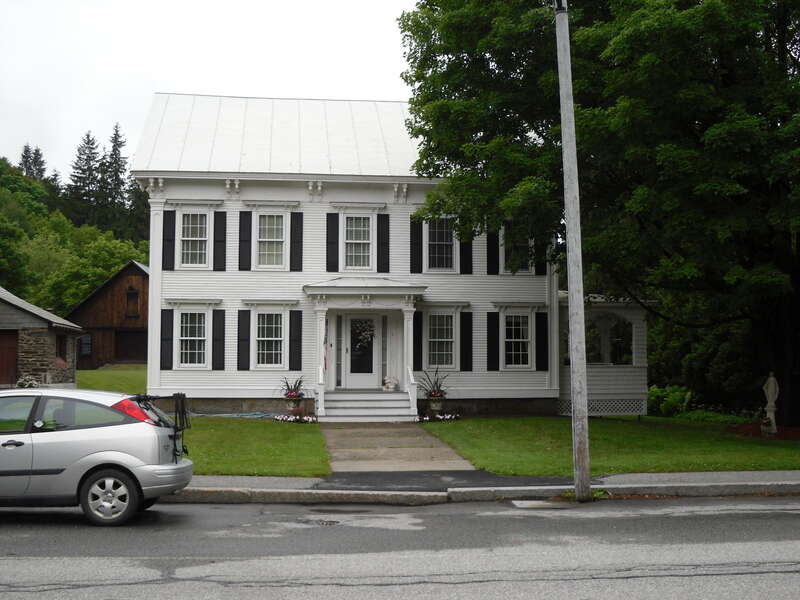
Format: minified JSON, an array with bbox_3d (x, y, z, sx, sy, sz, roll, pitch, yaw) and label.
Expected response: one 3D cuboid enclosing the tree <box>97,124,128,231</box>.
[{"bbox_3d":[-39.377,-15.984,130.000,4.600,16.300,4.600,1,-3,-5],"label":"tree"}]

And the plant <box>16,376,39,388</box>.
[{"bbox_3d":[-14.939,3.329,38.000,0.900,0.550,0.750,1,-3,-5],"label":"plant"}]

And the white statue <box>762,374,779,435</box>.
[{"bbox_3d":[7.508,2.097,19.200,0.340,1.270,0.320,0,-3,9],"label":"white statue"}]

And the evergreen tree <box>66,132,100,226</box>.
[{"bbox_3d":[-43.356,-15.710,130.000,4.800,15.300,4.800,1,-3,-5],"label":"evergreen tree"}]

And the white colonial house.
[{"bbox_3d":[-0.247,-1.462,27.806,14.050,9.400,9.500,1,-3,-5],"label":"white colonial house"}]

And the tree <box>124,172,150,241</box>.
[{"bbox_3d":[-35.604,-12.280,130.000,4.300,12.000,4.300,1,-3,-5],"label":"tree"}]

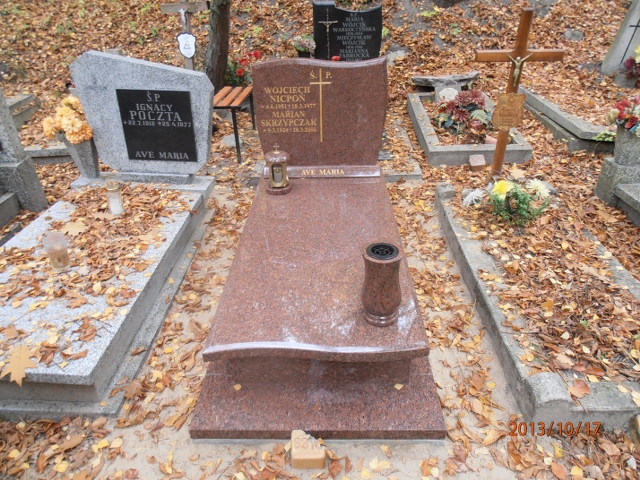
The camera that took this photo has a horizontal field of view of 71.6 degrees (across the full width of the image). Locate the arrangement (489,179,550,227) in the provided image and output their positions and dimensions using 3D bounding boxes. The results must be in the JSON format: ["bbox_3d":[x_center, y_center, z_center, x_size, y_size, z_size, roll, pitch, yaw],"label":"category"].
[{"bbox_3d":[1.300,-0.263,2.924,0.350,0.235,0.270,0,30,0],"label":"arrangement"}]

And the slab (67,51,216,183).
[{"bbox_3d":[-1.105,-0.787,2.924,0.860,0.840,0.130,1,30,3],"label":"slab"}]

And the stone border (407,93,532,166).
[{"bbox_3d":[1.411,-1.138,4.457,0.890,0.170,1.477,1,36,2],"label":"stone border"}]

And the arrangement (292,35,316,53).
[{"bbox_3d":[-0.157,-1.993,4.504,0.250,0.200,0.220,0,30,0],"label":"arrangement"}]

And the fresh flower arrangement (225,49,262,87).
[{"bbox_3d":[-0.800,-1.801,4.671,0.380,0.380,0.330,0,30,0],"label":"fresh flower arrangement"}]

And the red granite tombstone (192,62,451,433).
[{"bbox_3d":[0.000,-0.224,2.209,0.910,1.030,2.020,0,30,1],"label":"red granite tombstone"}]

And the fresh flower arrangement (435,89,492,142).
[{"bbox_3d":[1.345,-1.145,4.067,0.480,0.360,0.400,0,30,0],"label":"fresh flower arrangement"}]

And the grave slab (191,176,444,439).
[{"bbox_3d":[0.005,0.123,2.338,0.910,0.290,1.880,0,30,1],"label":"grave slab"}]

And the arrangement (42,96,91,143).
[{"bbox_3d":[-1.640,-0.785,2.891,0.280,0.280,0.270,0,30,0],"label":"arrangement"}]

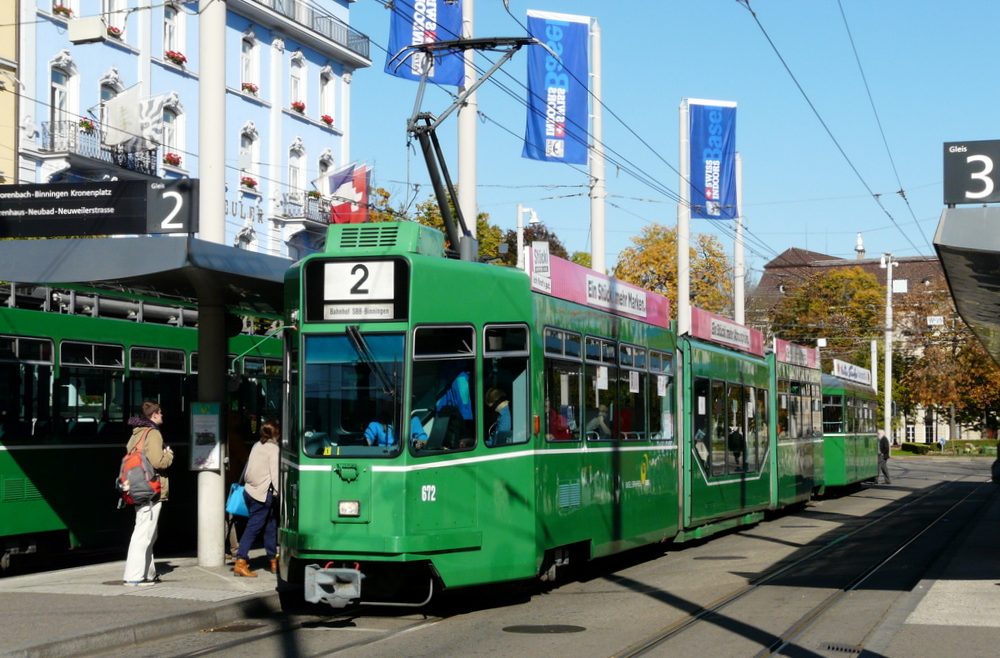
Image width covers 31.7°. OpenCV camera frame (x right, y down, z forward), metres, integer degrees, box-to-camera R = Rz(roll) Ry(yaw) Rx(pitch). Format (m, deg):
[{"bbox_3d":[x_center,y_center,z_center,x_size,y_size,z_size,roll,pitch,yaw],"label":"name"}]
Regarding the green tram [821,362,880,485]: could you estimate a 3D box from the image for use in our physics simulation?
[{"bbox_3d":[9.038,2.841,49.323,2.250,3.500,13.600,-1,-3,17],"label":"green tram"}]

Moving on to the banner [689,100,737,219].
[{"bbox_3d":[5.861,-4.661,48.600,1.450,3.250,0.120,2,-4,-25],"label":"banner"}]

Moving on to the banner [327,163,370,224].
[{"bbox_3d":[-6.362,-5.606,74.000,1.900,2.700,0.400,-1,-3,19],"label":"banner"}]

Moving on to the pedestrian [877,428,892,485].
[{"bbox_3d":[12.508,4.153,57.400,0.600,1.740,0.500,0,-3,-3],"label":"pedestrian"}]

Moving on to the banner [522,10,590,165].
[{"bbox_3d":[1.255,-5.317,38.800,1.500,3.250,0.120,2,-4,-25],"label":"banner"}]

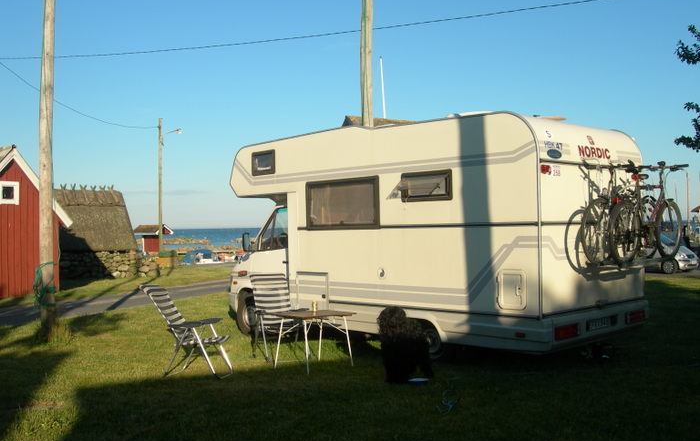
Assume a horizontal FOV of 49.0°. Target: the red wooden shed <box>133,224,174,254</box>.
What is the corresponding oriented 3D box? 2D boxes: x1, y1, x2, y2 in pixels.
[{"bbox_3d":[-16.090,1.574,63.008,2.500,2.450,2.500,-1,0,20],"label":"red wooden shed"}]

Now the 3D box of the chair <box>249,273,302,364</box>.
[{"bbox_3d":[-0.899,1.165,9.524,0.580,1.030,0.720,-1,0,-29],"label":"chair"}]

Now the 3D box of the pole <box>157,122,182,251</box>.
[{"bbox_3d":[-11.089,-1.994,47.029,1.600,8.400,0.350,-1,0,0],"label":"pole"}]

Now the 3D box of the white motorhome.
[{"bbox_3d":[0.742,0.258,10.431,2.350,2.800,5.800,-1,-1,-44],"label":"white motorhome"}]

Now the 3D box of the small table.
[{"bbox_3d":[-0.425,1.352,8.742,0.740,0.630,0.620,-1,-1,-43],"label":"small table"}]

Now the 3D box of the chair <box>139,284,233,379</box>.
[{"bbox_3d":[-1.782,1.188,8.471,0.930,1.000,0.580,-1,0,16],"label":"chair"}]

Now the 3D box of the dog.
[{"bbox_3d":[0.579,1.265,8.083,0.320,0.760,0.680,-1,-1,40],"label":"dog"}]

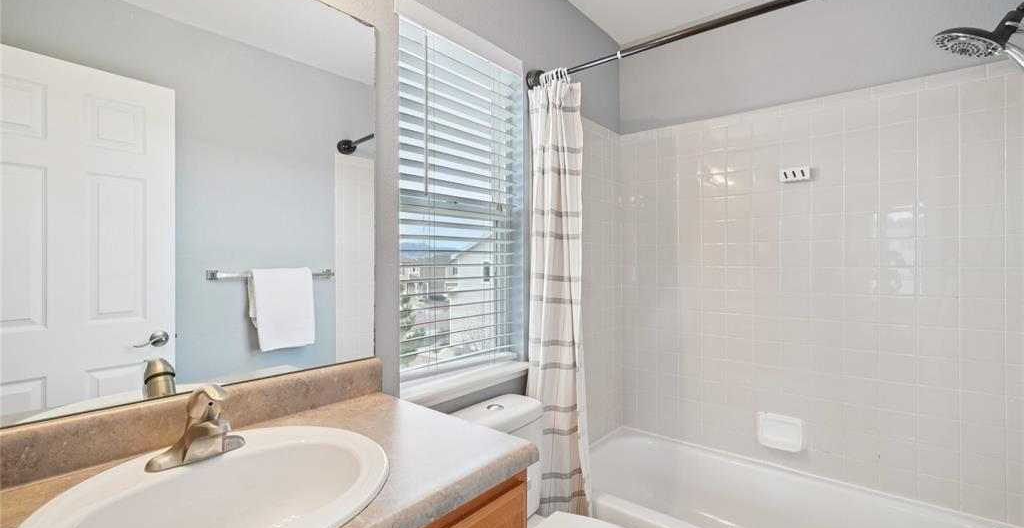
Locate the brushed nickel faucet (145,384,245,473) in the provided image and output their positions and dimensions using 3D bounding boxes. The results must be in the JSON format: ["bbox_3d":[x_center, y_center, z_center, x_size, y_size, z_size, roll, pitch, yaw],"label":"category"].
[{"bbox_3d":[-0.540,0.281,0.751,0.140,0.140,0.150,1,1,40],"label":"brushed nickel faucet"}]

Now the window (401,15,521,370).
[{"bbox_3d":[-0.175,-0.189,1.500,0.095,1.115,0.585,1,1,40],"label":"window"}]

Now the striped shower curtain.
[{"bbox_3d":[0.182,0.184,1.652,0.240,1.820,0.150,1,1,40],"label":"striped shower curtain"}]

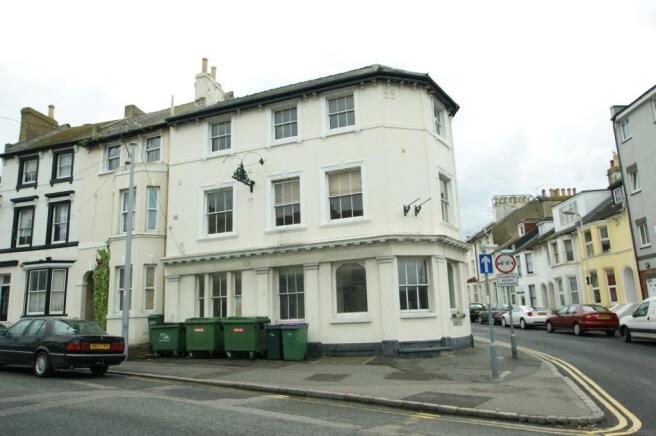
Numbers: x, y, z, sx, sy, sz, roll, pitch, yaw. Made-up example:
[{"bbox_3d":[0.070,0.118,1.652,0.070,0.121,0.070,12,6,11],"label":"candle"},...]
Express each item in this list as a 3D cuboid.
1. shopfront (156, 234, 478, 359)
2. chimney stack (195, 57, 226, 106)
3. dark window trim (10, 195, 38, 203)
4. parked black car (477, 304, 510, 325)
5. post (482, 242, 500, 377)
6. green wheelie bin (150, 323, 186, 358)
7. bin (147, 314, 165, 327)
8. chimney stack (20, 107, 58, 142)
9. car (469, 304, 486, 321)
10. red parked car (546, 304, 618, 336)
[{"bbox_3d":[-0.537,3.168,18.410,11.100,3.800,4.000,-7,-12,21],"label":"shopfront"},{"bbox_3d":[-5.608,-6.048,23.513,0.680,2.350,1.400,-7,-12,21],"label":"chimney stack"},{"bbox_3d":[-13.806,-0.822,22.492,1.800,0.180,0.240,-7,-12,21],"label":"dark window trim"},{"bbox_3d":[12.004,6.687,34.143,1.700,1.420,4.150,-2,-11,1],"label":"parked black car"},{"bbox_3d":[3.815,2.156,11.500,0.380,3.020,0.300,-3,-12,7],"label":"post"},{"bbox_3d":[-5.645,4.399,17.676,1.270,1.180,0.820,-7,-12,21],"label":"green wheelie bin"},{"bbox_3d":[-6.475,4.352,19.007,0.650,1.200,0.750,-7,-12,21],"label":"bin"},{"bbox_3d":[-14.945,-4.782,25.473,0.580,2.350,1.750,-7,-12,21],"label":"chimney stack"},{"bbox_3d":[11.633,7.733,39.887,1.720,1.450,4.250,-2,-11,1],"label":"car"},{"bbox_3d":[12.134,4.890,23.562,1.700,1.410,4.400,-2,-11,1],"label":"red parked car"}]

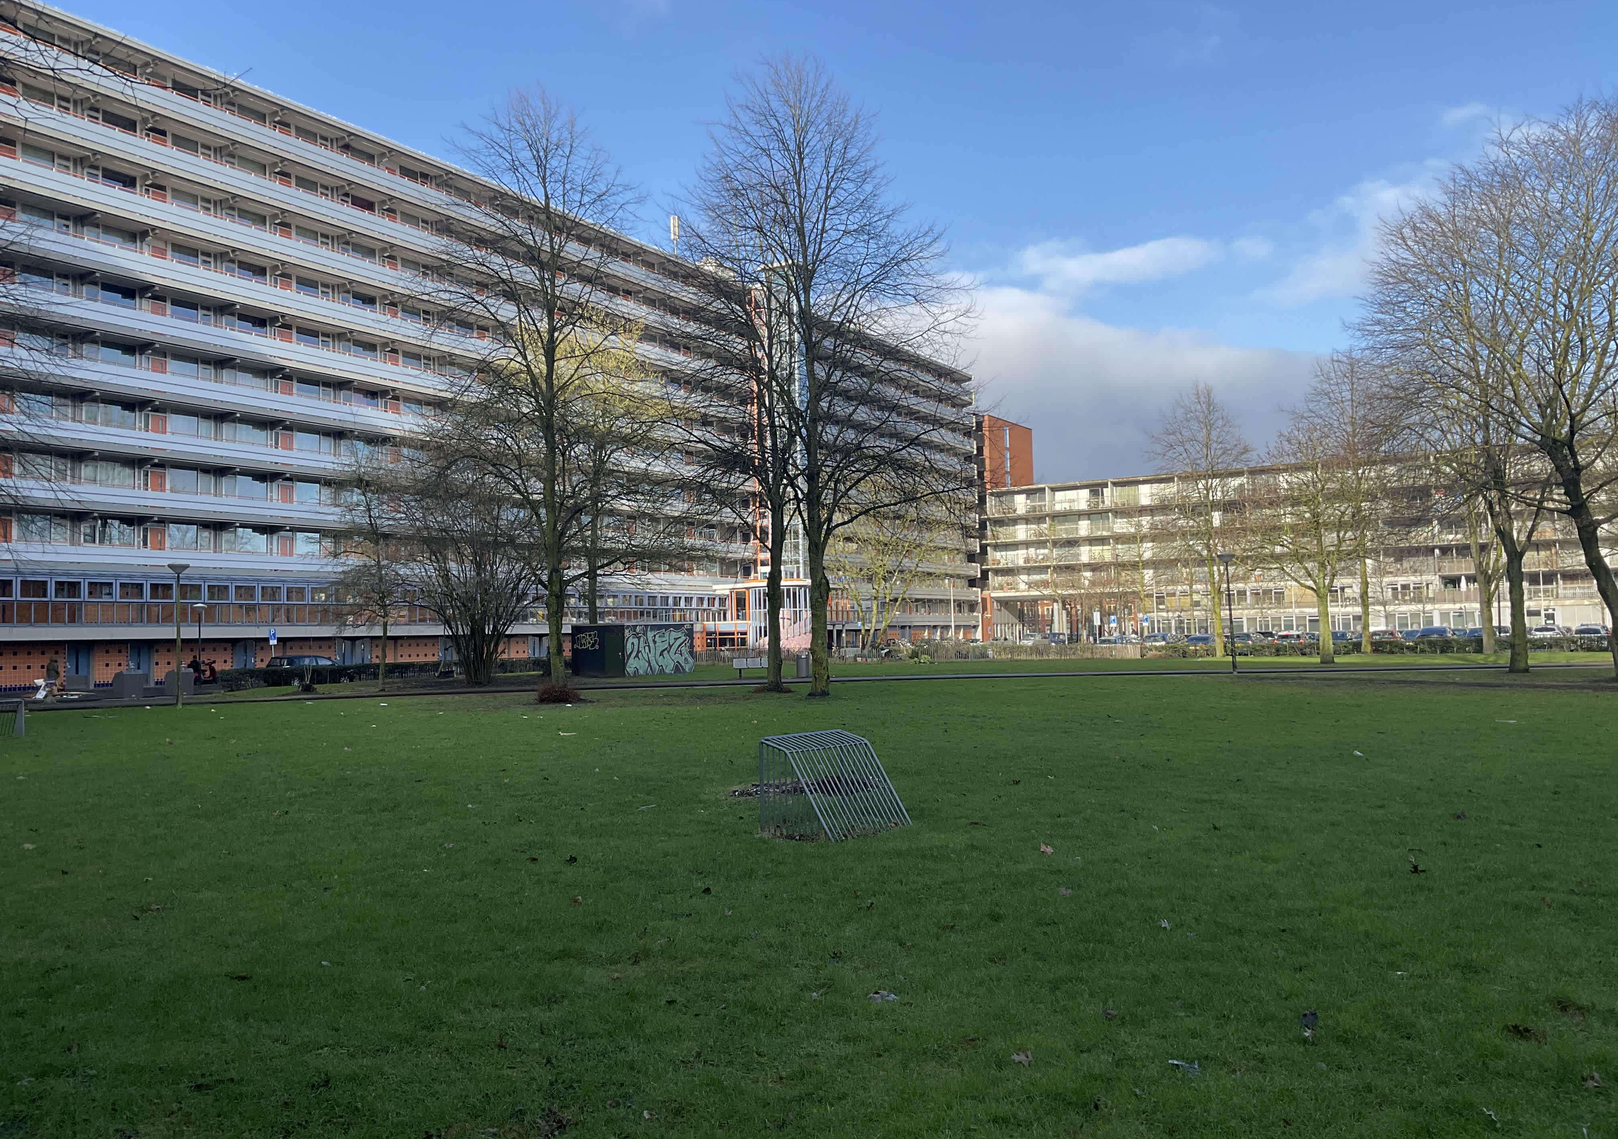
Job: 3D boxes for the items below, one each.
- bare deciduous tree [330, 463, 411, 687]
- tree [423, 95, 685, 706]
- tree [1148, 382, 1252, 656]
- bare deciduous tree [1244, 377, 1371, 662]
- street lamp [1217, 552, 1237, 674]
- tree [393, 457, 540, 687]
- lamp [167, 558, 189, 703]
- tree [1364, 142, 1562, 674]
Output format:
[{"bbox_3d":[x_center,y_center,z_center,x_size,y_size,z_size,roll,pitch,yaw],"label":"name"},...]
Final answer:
[{"bbox_3d":[-14.613,0.152,45.684,2.952,7.810,2.864,0,-3,-18],"label":"bare deciduous tree"},{"bbox_3d":[-7.440,-5.204,38.916,7.213,17.610,6.997,0,-3,-11],"label":"tree"},{"bbox_3d":[19.881,-2.554,68.329,5.407,13.940,5.245,-2,-3,16],"label":"tree"},{"bbox_3d":[20.168,-1.926,54.269,5.133,11.370,4.979,-2,-3,20],"label":"bare deciduous tree"},{"bbox_3d":[13.663,1.429,44.294,0.639,3.990,0.639,-2,-3,17],"label":"street lamp"},{"bbox_3d":[-12.284,0.074,48.694,5.230,8.230,5.073,0,-3,-14],"label":"tree"},{"bbox_3d":[-17.448,1.794,37.495,0.628,4.020,0.628,0,-3,-25],"label":"lamp"},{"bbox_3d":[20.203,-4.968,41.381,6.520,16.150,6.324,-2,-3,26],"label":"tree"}]

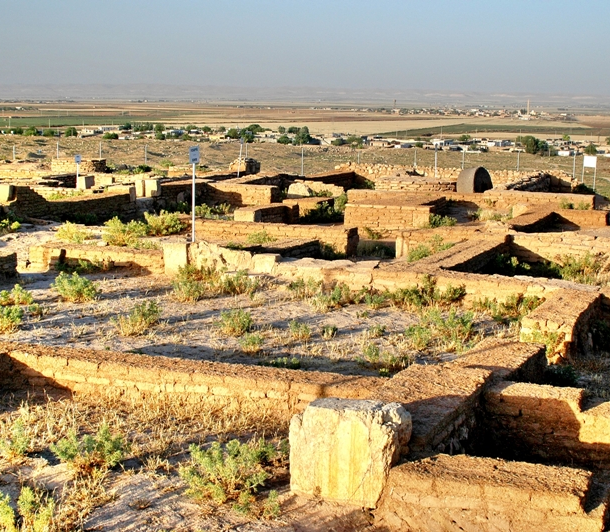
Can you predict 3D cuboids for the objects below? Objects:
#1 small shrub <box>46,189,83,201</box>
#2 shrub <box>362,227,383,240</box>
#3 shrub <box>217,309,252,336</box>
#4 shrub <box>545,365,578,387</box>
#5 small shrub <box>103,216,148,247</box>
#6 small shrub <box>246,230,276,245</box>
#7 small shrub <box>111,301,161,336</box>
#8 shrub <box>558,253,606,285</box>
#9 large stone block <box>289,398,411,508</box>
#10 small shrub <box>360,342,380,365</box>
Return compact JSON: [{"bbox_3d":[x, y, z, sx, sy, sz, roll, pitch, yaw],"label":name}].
[{"bbox_3d":[-7.194,-2.156,33.851,1.103,0.337,0.992,-2,9,-12],"label":"small shrub"},{"bbox_3d":[1.703,-0.832,28.533,0.538,0.332,0.484,1,8,3],"label":"shrub"},{"bbox_3d":[-0.997,0.793,16.213,0.516,0.377,0.465,0,9,0],"label":"shrub"},{"bbox_3d":[3.046,1.285,13.426,0.418,0.299,0.376,0,9,0],"label":"shrub"},{"bbox_3d":[-3.904,-0.782,24.812,0.928,0.590,0.743,0,8,0],"label":"small shrub"},{"bbox_3d":[-1.028,-0.671,26.140,0.693,0.298,0.624,0,9,0],"label":"small shrub"},{"bbox_3d":[-2.426,0.733,16.261,0.720,0.481,0.648,0,9,0],"label":"small shrub"},{"bbox_3d":[5.289,-0.003,21.846,0.891,0.500,0.757,0,8,0],"label":"shrub"},{"bbox_3d":[0.393,1.583,9.747,0.930,0.750,0.480,4,10,27],"label":"large stone block"},{"bbox_3d":[0.826,1.110,14.477,0.256,0.269,0.230,0,9,0],"label":"small shrub"}]

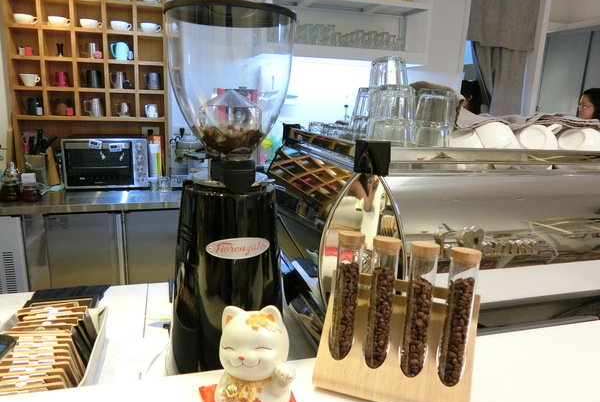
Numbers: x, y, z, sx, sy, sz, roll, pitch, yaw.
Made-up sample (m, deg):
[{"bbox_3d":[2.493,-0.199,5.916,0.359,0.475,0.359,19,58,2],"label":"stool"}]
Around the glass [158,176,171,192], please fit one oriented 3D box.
[{"bbox_3d":[-0.804,-0.097,2.570,0.064,0.085,0.064,-2,14,-17],"label":"glass"}]

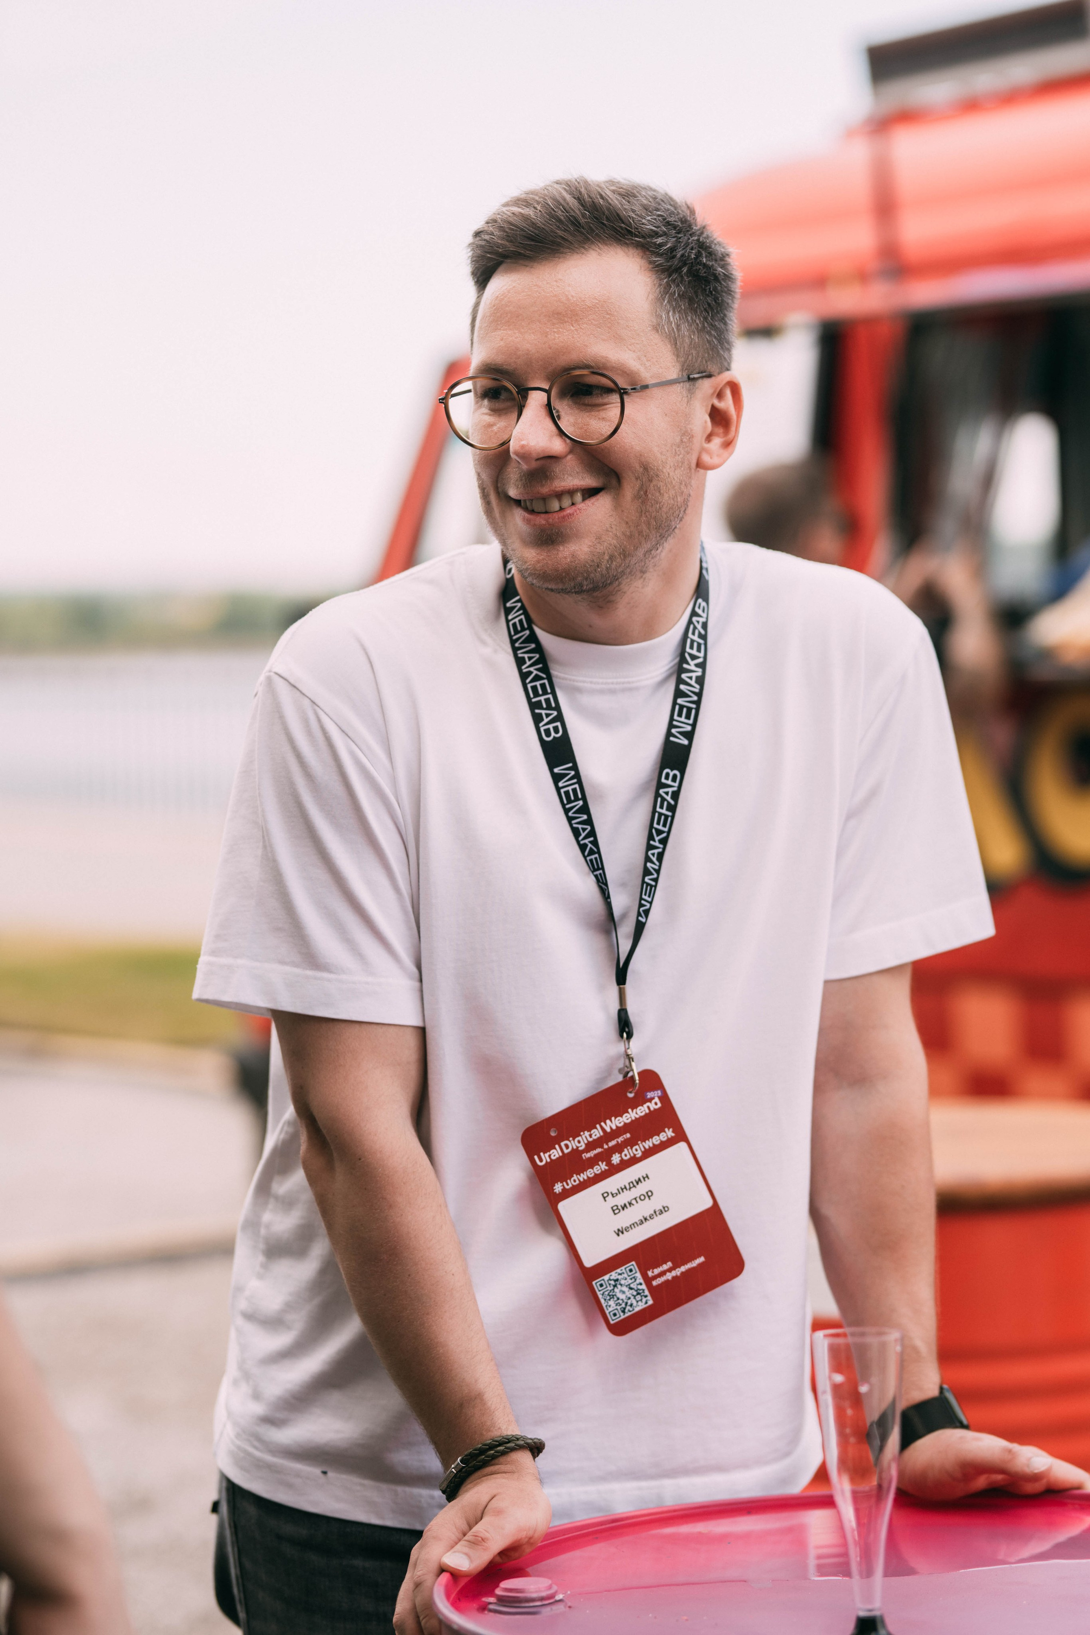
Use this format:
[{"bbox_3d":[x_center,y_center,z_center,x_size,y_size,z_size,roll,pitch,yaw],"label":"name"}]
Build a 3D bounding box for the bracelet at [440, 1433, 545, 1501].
[{"bbox_3d":[-0.032,0.396,2.360,0.071,0.019,0.062,-24,-20,1],"label":"bracelet"}]

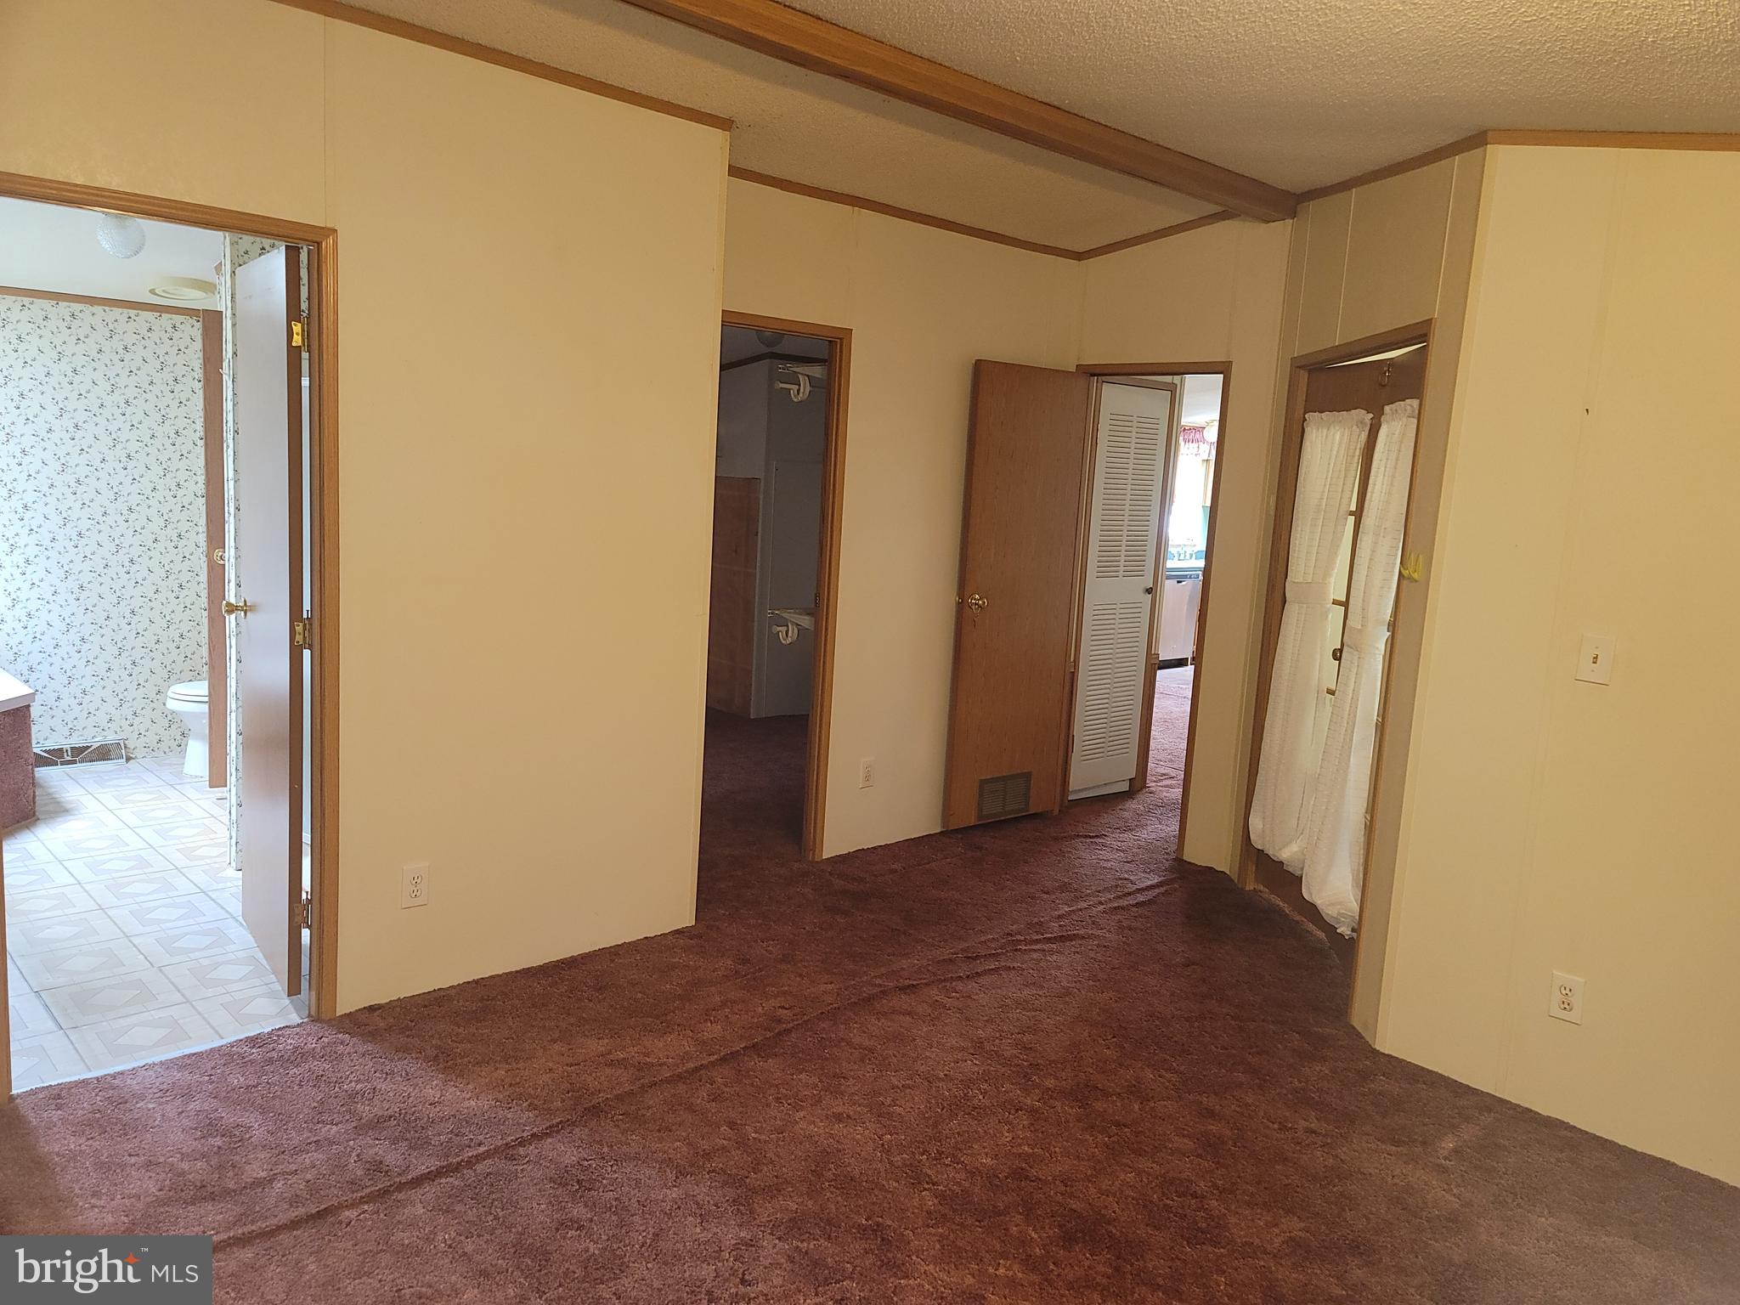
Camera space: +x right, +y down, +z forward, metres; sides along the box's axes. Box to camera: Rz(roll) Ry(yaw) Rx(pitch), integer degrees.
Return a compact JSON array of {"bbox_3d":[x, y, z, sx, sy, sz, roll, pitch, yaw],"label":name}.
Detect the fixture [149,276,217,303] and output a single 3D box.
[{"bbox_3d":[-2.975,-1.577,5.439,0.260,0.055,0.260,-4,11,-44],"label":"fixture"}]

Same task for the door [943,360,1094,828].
[{"bbox_3d":[0.634,-0.237,5.539,0.641,2.009,0.037,-2,9,-34],"label":"door"}]

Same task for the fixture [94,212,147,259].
[{"bbox_3d":[-2.638,-1.479,4.429,0.157,0.180,0.157,-4,11,-44],"label":"fixture"}]

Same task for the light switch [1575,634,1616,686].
[{"bbox_3d":[1.792,0.019,3.106,0.014,0.116,0.075,-4,11,-44],"label":"light switch"}]

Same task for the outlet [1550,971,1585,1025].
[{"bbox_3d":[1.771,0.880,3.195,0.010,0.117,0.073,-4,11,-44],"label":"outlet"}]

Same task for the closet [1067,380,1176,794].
[{"bbox_3d":[1.233,-0.299,6.258,0.562,2.000,0.035,-4,11,-44],"label":"closet"}]

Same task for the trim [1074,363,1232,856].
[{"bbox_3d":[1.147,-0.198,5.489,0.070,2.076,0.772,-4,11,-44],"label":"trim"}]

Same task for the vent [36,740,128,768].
[{"bbox_3d":[-3.684,0.480,5.763,0.460,0.112,0.068,-4,11,-44],"label":"vent"}]

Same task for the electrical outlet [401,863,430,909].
[{"bbox_3d":[-1.269,0.656,3.512,0.073,0.117,0.010,-4,11,-44],"label":"electrical outlet"}]

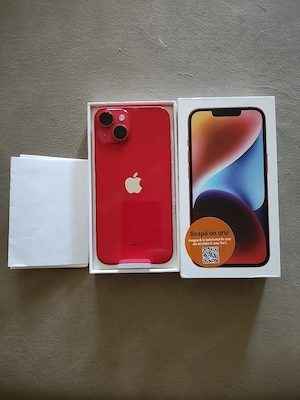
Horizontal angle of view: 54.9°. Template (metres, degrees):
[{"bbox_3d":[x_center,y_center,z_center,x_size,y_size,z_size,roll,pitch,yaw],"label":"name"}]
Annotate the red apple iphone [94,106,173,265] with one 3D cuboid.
[{"bbox_3d":[-0.015,-0.014,0.273,0.071,0.009,0.147,-1,88,0],"label":"red apple iphone"}]

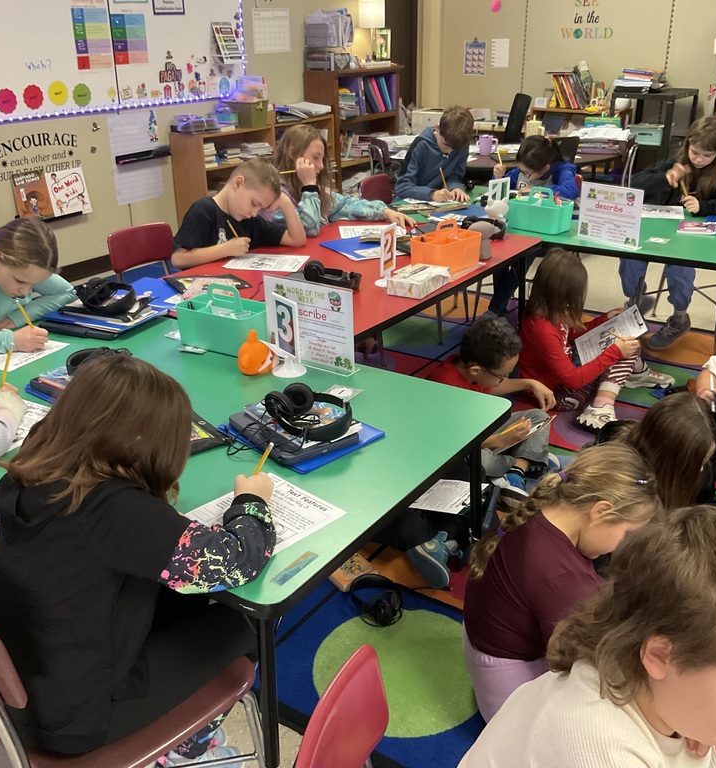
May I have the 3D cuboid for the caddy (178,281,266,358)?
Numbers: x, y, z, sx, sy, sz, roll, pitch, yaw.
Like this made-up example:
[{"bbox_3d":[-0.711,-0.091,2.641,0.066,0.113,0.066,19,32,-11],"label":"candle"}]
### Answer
[{"bbox_3d":[-0.357,-0.183,2.349,0.245,0.168,0.148,14,27,31],"label":"caddy"}]

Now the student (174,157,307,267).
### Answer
[{"bbox_3d":[-0.586,-0.406,3.417,0.600,0.980,0.500,17,29,36],"label":"student"}]

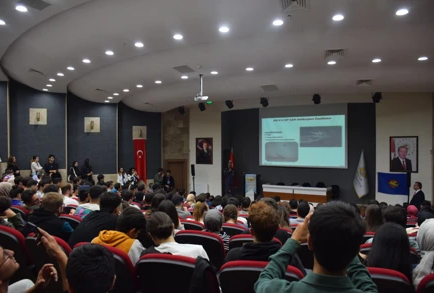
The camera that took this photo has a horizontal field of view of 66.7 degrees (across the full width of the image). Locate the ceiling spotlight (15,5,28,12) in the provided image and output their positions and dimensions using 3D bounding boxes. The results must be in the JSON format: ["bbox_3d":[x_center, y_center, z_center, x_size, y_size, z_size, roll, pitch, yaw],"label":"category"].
[{"bbox_3d":[-3.939,-2.774,6.650,0.200,0.080,0.200,0,0,0],"label":"ceiling spotlight"}]

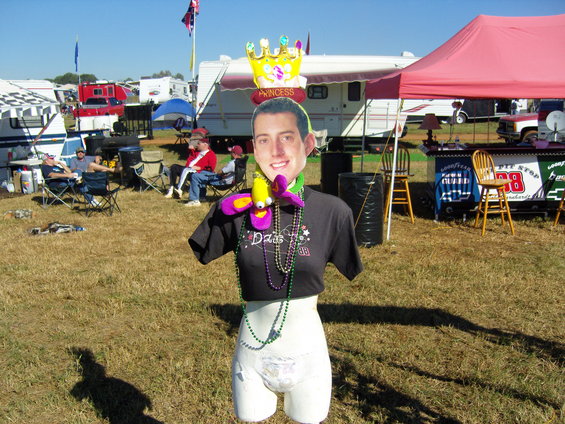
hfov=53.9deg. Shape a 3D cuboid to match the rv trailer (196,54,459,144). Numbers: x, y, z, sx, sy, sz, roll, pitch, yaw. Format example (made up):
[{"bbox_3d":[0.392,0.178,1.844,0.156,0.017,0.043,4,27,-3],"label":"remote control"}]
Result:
[{"bbox_3d":[1.609,-3.752,19.339,8.750,3.220,2.450,2,11,11],"label":"rv trailer"}]

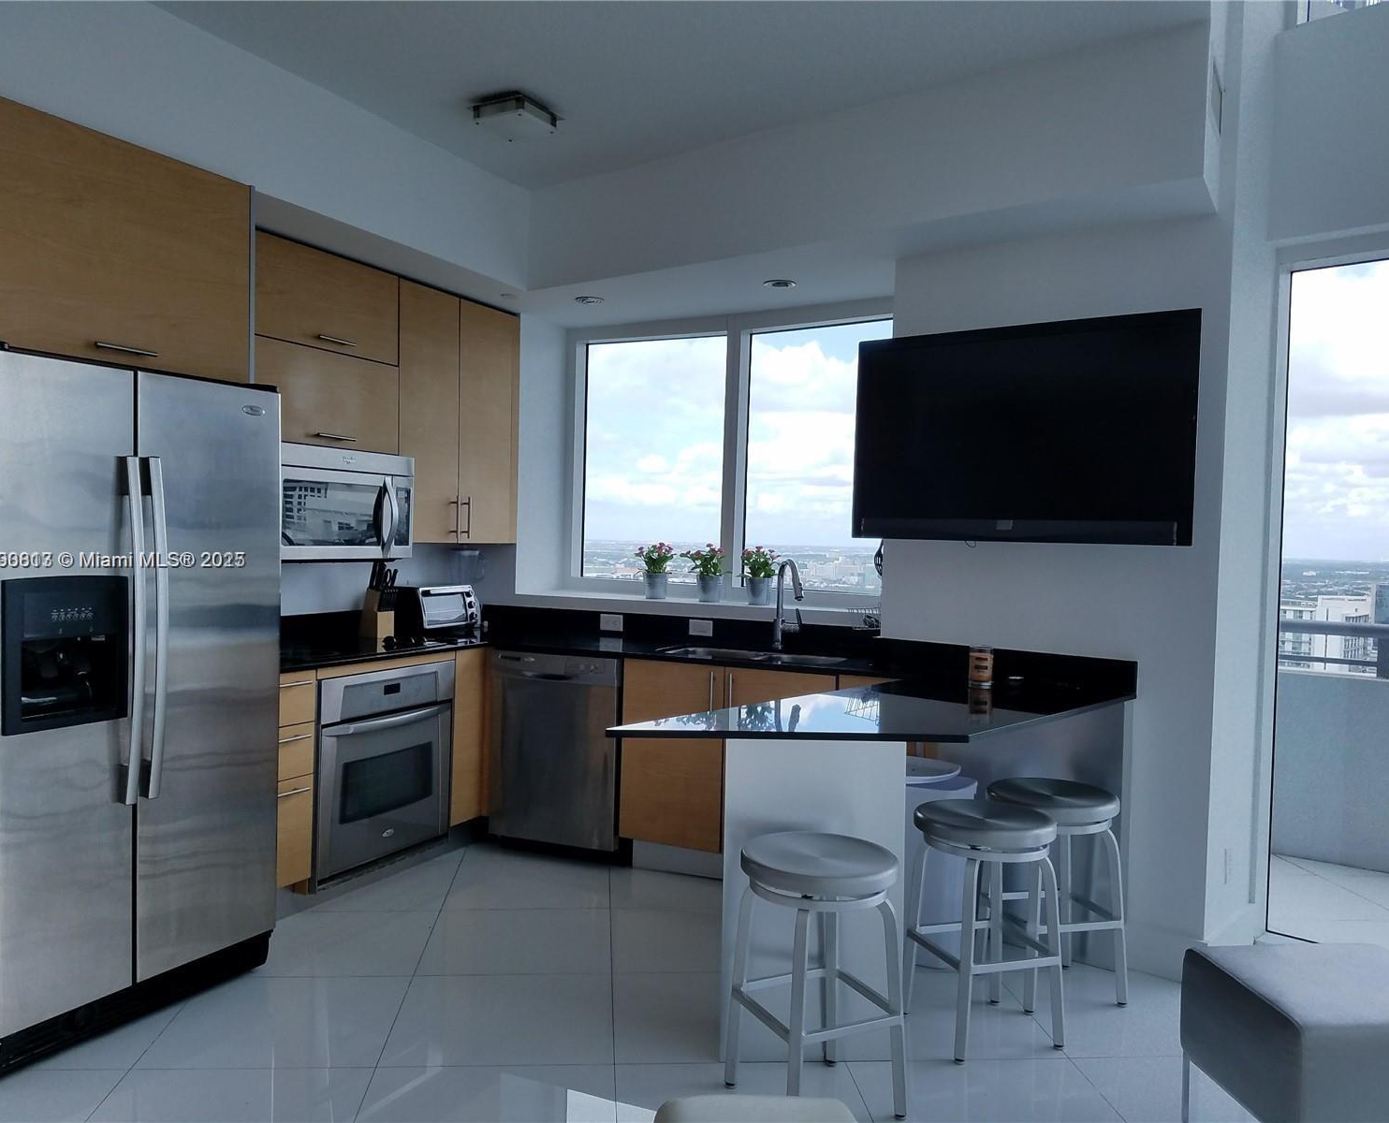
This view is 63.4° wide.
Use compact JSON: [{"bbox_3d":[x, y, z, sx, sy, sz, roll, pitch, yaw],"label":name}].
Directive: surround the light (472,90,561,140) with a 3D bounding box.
[{"bbox_3d":[-0.647,-1.595,4.084,0.235,0.070,0.235,2,1,26],"label":"light"}]

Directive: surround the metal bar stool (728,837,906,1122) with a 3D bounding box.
[{"bbox_3d":[0.295,1.006,2.727,0.376,0.612,0.376,1,1,0],"label":"metal bar stool"}]

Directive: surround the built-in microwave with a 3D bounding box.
[{"bbox_3d":[-1.521,-0.224,4.451,0.420,0.420,0.757,2,1,26],"label":"built-in microwave"}]

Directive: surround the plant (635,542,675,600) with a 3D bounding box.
[{"bbox_3d":[-0.189,0.043,5.438,0.190,0.271,0.186,1,1,0],"label":"plant"}]

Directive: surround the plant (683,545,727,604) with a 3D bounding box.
[{"bbox_3d":[0.049,0.052,5.229,0.199,0.273,0.194,1,1,0],"label":"plant"}]

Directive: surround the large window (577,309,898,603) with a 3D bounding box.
[{"bbox_3d":[0.158,-0.490,5.363,1.853,1.317,0.119,2,2,33],"label":"large window"}]

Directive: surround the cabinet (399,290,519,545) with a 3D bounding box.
[{"bbox_3d":[-1.206,-0.633,5.145,0.346,1.099,0.904,2,2,24],"label":"cabinet"}]

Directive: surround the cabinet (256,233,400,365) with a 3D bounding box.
[{"bbox_3d":[-1.543,-1.011,4.450,0.345,0.377,0.757,2,1,26],"label":"cabinet"}]

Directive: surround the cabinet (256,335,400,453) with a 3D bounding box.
[{"bbox_3d":[-1.550,-0.634,4.458,0.345,0.377,0.757,2,1,26],"label":"cabinet"}]

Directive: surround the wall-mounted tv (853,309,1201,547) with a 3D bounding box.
[{"bbox_3d":[1.083,-0.422,3.788,1.174,0.711,0.099,2,2,38],"label":"wall-mounted tv"}]

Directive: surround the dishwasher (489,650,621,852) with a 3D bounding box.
[{"bbox_3d":[-0.477,0.779,4.957,0.612,0.792,0.594,2,2,24],"label":"dishwasher"}]

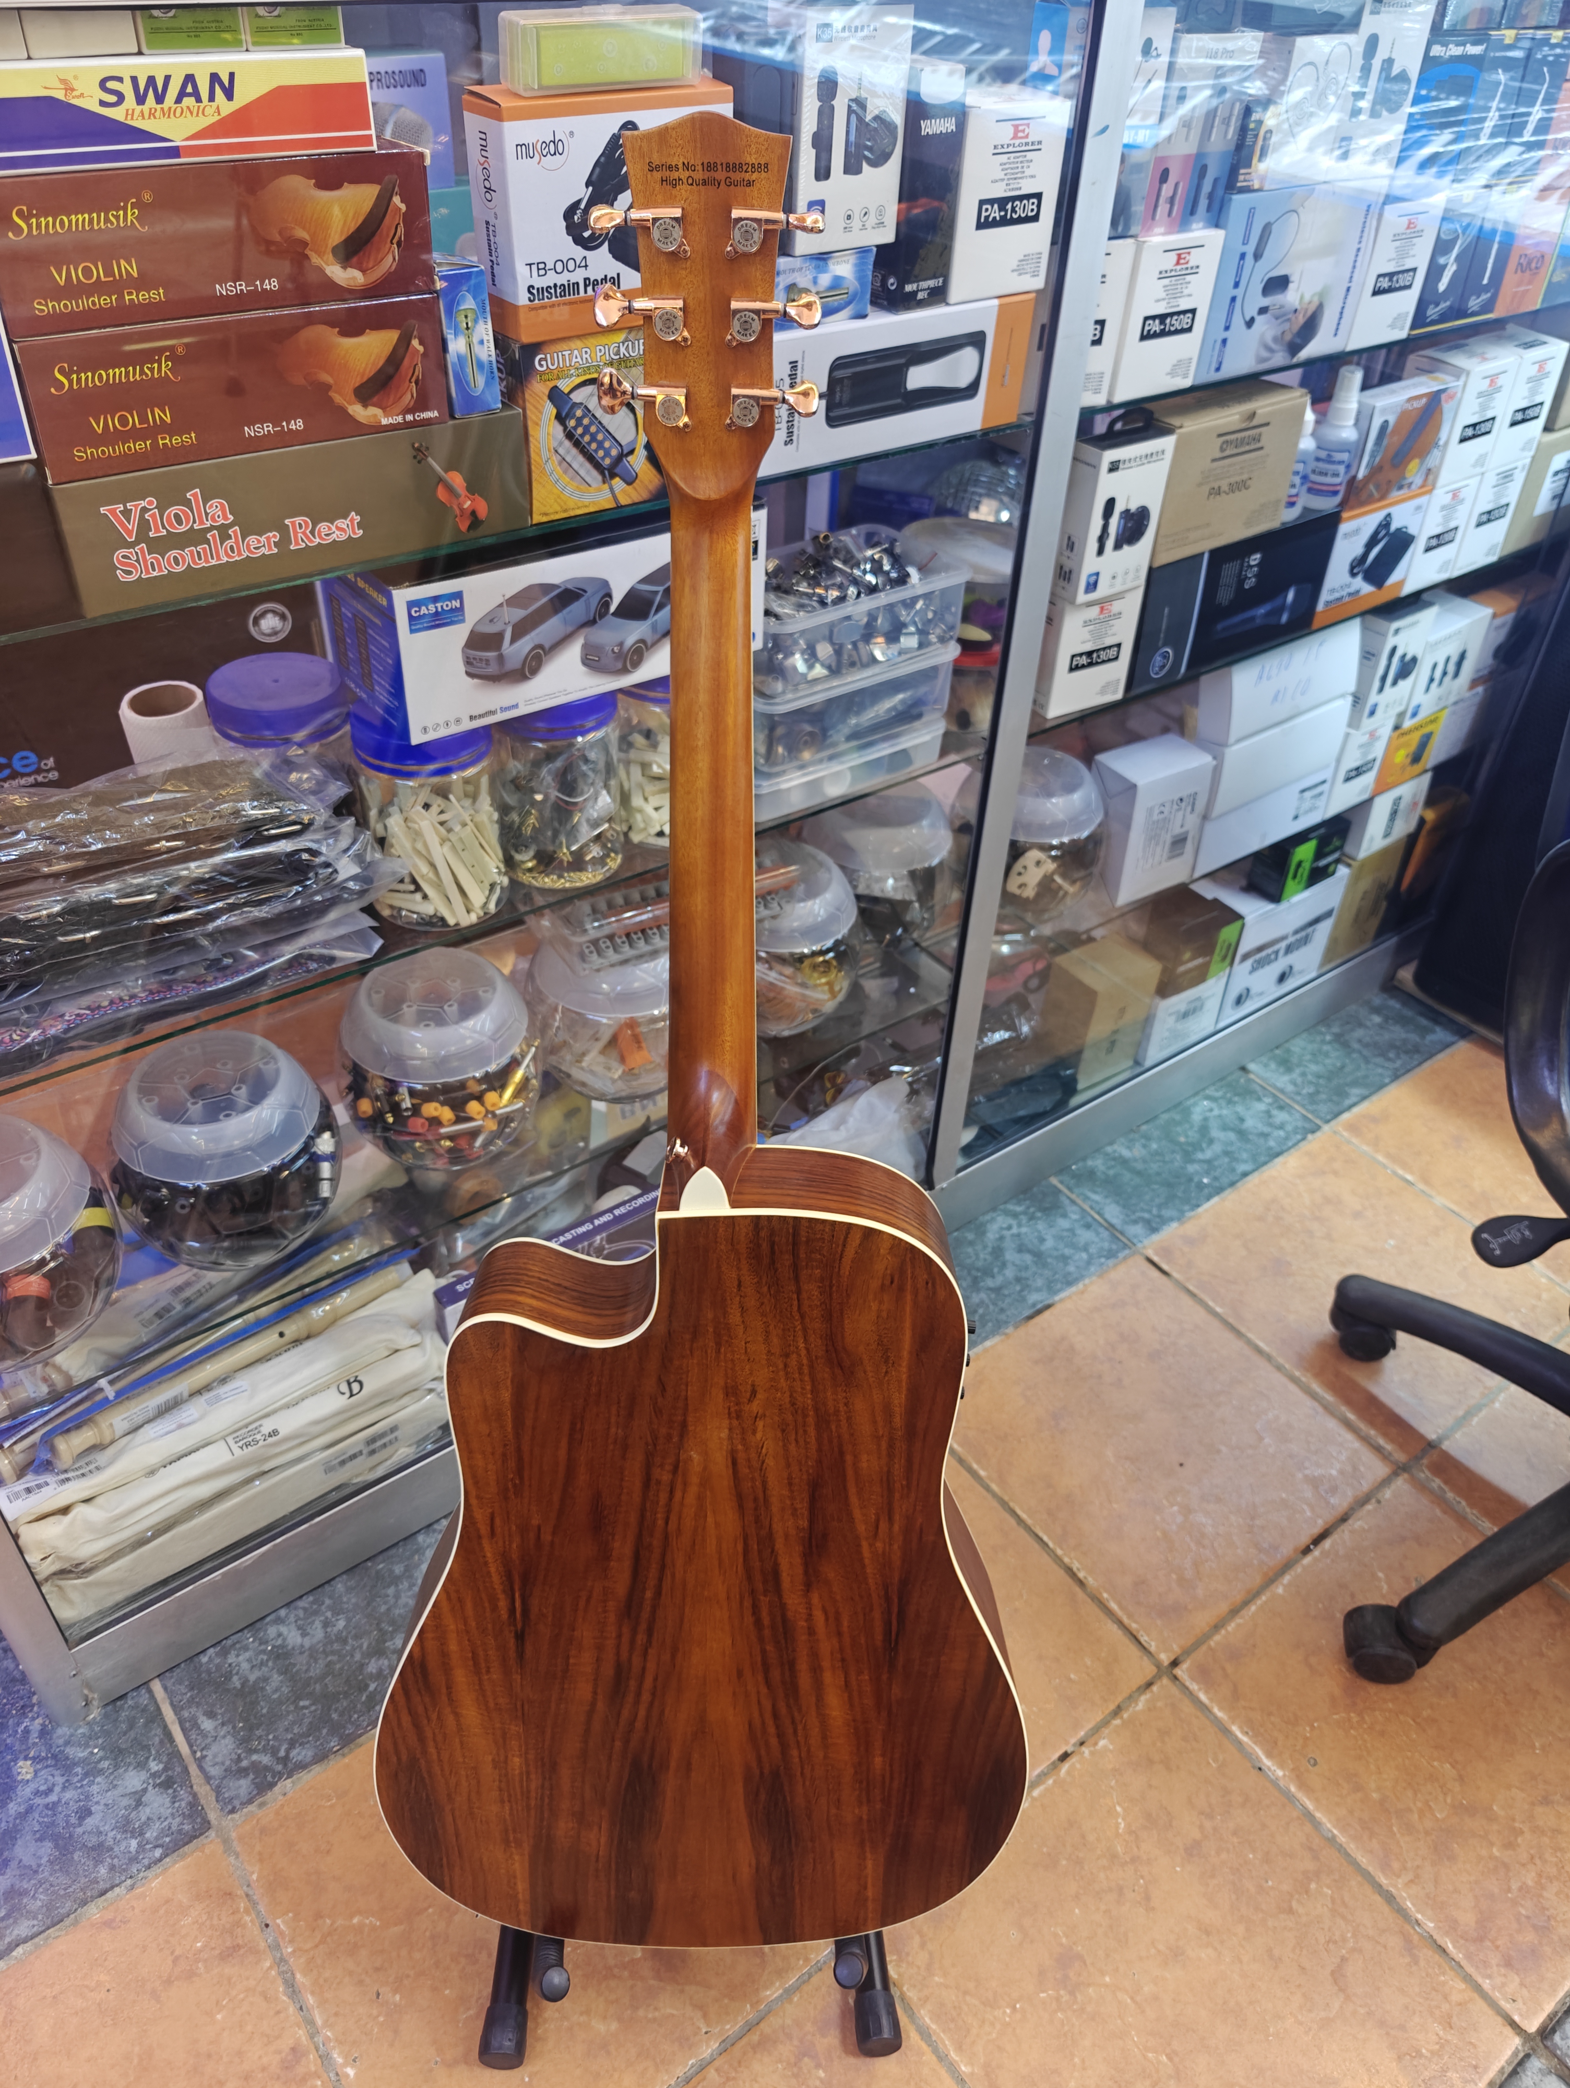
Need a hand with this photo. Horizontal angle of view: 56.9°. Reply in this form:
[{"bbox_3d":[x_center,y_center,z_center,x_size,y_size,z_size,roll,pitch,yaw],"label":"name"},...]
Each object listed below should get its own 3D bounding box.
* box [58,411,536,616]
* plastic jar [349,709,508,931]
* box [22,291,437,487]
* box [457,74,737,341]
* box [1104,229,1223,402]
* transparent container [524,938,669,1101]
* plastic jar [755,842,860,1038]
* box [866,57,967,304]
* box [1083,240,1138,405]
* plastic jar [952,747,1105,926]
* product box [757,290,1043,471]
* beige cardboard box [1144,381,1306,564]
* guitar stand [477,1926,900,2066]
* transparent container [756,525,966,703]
[{"bbox_3d":[-0.274,-0.305,0.788,0.249,0.064,0.092,-24,46,-29],"label":"box"},{"bbox_3d":[-0.245,-0.163,1.006,0.095,0.147,0.095,2,39,-1],"label":"plastic jar"},{"bbox_3d":[-0.297,-0.360,0.775,0.220,0.066,0.062,-24,46,-29],"label":"box"},{"bbox_3d":[-0.097,-0.466,0.806,0.148,0.112,0.039,-26,47,-30],"label":"box"},{"bbox_3d":[0.279,-0.586,1.156,0.099,0.114,0.067,-24,46,-29],"label":"box"},{"bbox_3d":[-0.151,-0.042,1.301,0.164,0.151,0.164,2,39,-1],"label":"transparent container"},{"bbox_3d":[-0.011,-0.100,1.382,0.164,0.151,0.164,2,39,-1],"label":"plastic jar"},{"bbox_3d":[0.081,-0.569,0.964,0.044,0.137,0.044,-24,46,-29],"label":"box"},{"bbox_3d":[0.189,-0.527,1.059,0.091,0.109,0.067,-24,46,-29],"label":"box"},{"bbox_3d":[0.239,-0.203,1.429,0.151,0.156,0.151,2,39,-1],"label":"plastic jar"},{"bbox_3d":[0.053,-0.478,1.031,0.260,0.090,0.075,-24,46,-29],"label":"product box"},{"bbox_3d":[0.367,-0.501,1.268,0.176,0.116,0.062,-26,47,-30],"label":"beige cardboard box"},{"bbox_3d":[-0.059,0.483,0.994,0.285,0.300,0.290,2,39,-2],"label":"guitar stand"},{"bbox_3d":[0.026,-0.327,1.094,0.197,0.066,0.120,-24,46,-29],"label":"transparent container"}]

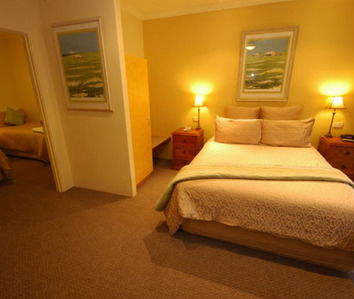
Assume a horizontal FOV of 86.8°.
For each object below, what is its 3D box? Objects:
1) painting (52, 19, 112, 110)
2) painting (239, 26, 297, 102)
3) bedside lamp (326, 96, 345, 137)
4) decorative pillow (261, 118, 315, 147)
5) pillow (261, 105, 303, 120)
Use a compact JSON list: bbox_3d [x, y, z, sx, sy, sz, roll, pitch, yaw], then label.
[{"bbox_3d":[-1.119,-0.951,2.231,0.686,0.962,0.034,5,19,19],"label":"painting"},{"bbox_3d":[1.370,-1.277,2.915,0.754,1.041,0.034,5,19,19],"label":"painting"},{"bbox_3d":[2.243,-0.461,2.696,0.200,0.615,0.200,5,19,19],"label":"bedside lamp"},{"bbox_3d":[1.621,-0.257,2.852,0.701,0.458,0.165,5,1,19],"label":"decorative pillow"},{"bbox_3d":[1.603,-0.361,2.969,0.586,0.572,0.157,5,9,19],"label":"pillow"}]

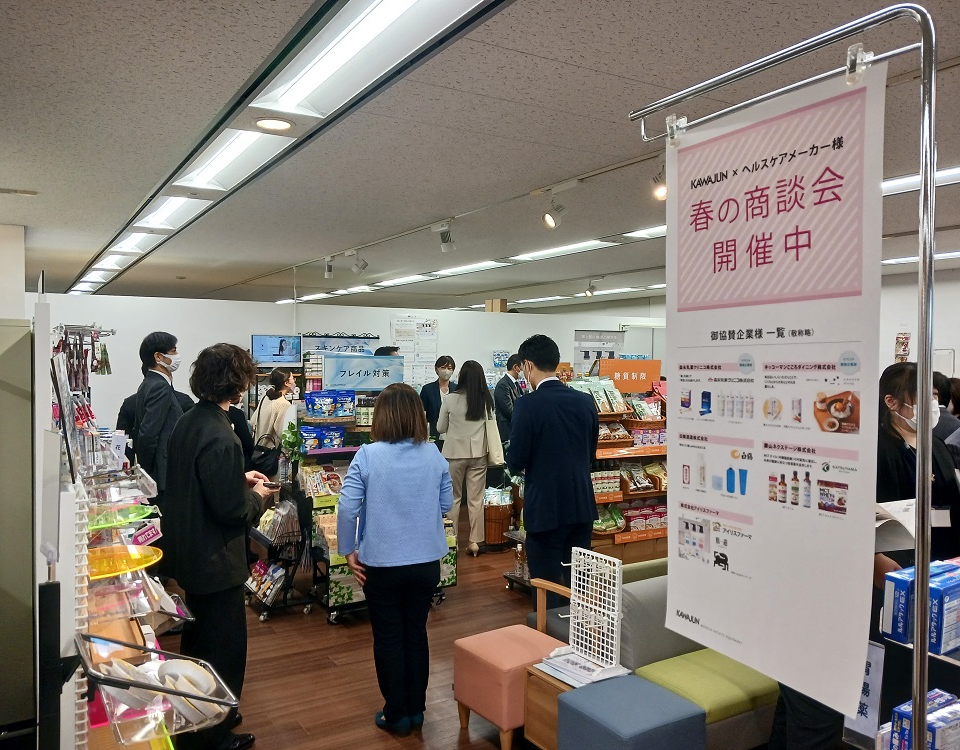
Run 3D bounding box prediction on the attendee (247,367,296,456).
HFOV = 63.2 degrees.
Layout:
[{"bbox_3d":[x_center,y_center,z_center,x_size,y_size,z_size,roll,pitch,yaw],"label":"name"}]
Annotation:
[{"bbox_3d":[-1.711,0.708,6.419,0.400,1.560,0.450,-1,2,-42],"label":"attendee"}]

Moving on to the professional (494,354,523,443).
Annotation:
[{"bbox_3d":[0.348,0.646,8.217,0.330,1.720,0.500,1,1,18],"label":"professional"}]

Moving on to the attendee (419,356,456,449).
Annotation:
[{"bbox_3d":[-0.319,0.659,7.018,0.450,1.630,0.290,0,1,-9],"label":"attendee"}]

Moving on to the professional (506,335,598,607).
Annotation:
[{"bbox_3d":[0.379,0.669,4.037,0.490,1.750,0.350,-1,1,-25],"label":"professional"}]

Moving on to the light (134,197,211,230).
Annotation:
[{"bbox_3d":[-2.079,-1.099,5.226,0.300,0.090,1.230,-1,2,-31],"label":"light"}]

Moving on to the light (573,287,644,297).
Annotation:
[{"bbox_3d":[1.933,-1.246,11.437,0.300,0.090,1.230,-1,2,-31],"label":"light"}]

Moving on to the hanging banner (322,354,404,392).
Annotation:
[{"bbox_3d":[-0.811,-0.010,5.533,0.609,0.250,0.020,0,1,-31],"label":"hanging banner"}]

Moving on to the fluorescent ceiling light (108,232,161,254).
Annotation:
[{"bbox_3d":[-2.887,-1.134,6.556,0.294,0.085,1.242,0,1,-31],"label":"fluorescent ceiling light"}]

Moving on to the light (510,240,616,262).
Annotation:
[{"bbox_3d":[0.721,-1.123,6.899,0.294,0.085,1.242,0,1,-31],"label":"light"}]

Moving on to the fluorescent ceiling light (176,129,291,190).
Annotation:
[{"bbox_3d":[-1.245,-1.071,3.847,0.294,0.085,1.242,0,1,-31],"label":"fluorescent ceiling light"}]

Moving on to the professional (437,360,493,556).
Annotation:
[{"bbox_3d":[-0.128,0.706,6.687,0.460,1.657,0.310,0,1,-21],"label":"professional"}]

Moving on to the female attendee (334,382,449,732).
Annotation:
[{"bbox_3d":[-0.391,0.816,3.586,0.500,1.560,0.330,0,1,-14],"label":"female attendee"}]

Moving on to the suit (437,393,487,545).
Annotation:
[{"bbox_3d":[-0.144,0.757,6.450,0.430,1.240,0.300,-1,1,-25],"label":"suit"}]

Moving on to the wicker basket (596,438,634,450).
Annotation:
[{"bbox_3d":[0.824,0.463,5.330,0.360,0.080,0.270,-1,2,-31],"label":"wicker basket"}]

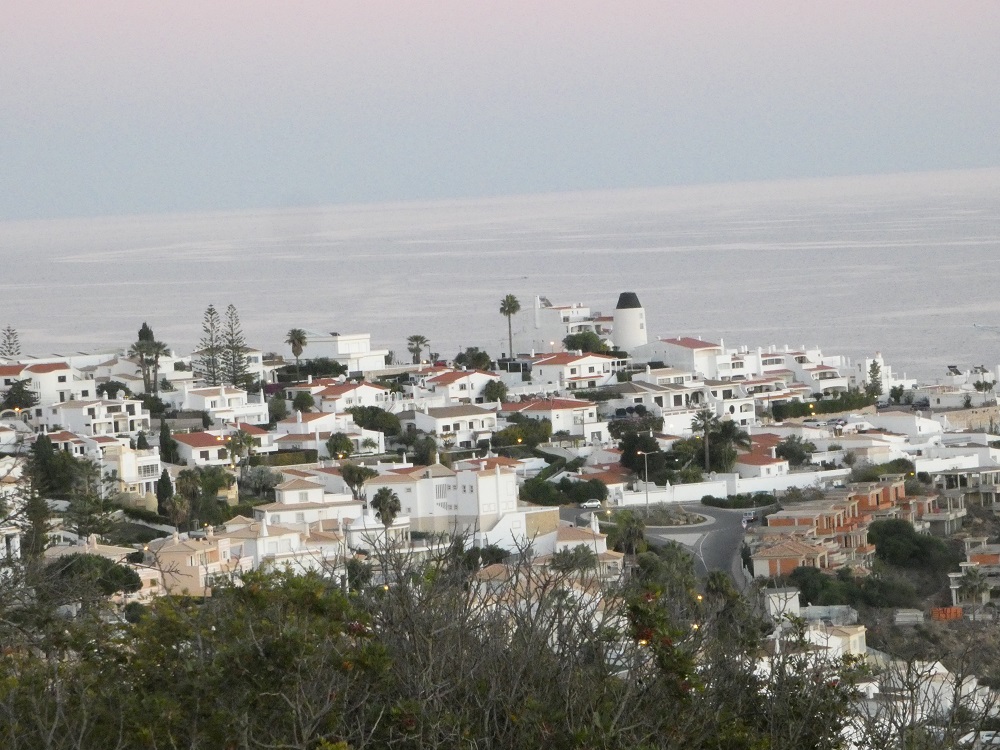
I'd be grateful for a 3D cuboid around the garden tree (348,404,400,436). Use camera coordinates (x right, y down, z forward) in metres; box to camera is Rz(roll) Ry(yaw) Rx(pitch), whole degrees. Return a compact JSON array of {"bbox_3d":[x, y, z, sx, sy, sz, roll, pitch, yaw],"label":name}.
[{"bbox_3d":[-24.030,8.780,1037.000,10.000,6.300,7.600,-3,2,0],"label":"garden tree"}]

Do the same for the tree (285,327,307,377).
[{"bbox_3d":[-42.117,-4.450,1130.000,4.350,10.970,4.350,-3,2,0],"label":"tree"}]

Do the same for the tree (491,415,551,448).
[{"bbox_3d":[3.810,10.490,1014.000,10.900,6.100,7.400,-3,2,0],"label":"tree"}]

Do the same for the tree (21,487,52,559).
[{"bbox_3d":[-69.187,22.017,815.000,4.700,10.600,4.700,-3,2,0],"label":"tree"}]

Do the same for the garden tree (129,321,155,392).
[{"bbox_3d":[-68.610,-3.360,1045.000,4.800,13.010,4.800,-3,2,0],"label":"garden tree"}]

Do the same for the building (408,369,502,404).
[{"bbox_3d":[-9.060,2.340,1112.000,13.000,7.200,12.000,-5,3,-38],"label":"building"}]

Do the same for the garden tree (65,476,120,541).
[{"bbox_3d":[-63.570,20.760,850.000,8.300,9.670,8.300,-3,2,0],"label":"garden tree"}]

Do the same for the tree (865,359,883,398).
[{"bbox_3d":[75.930,0.710,1110.000,3.500,8.200,3.500,-3,2,0],"label":"tree"}]

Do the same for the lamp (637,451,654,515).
[{"bbox_3d":[25.577,18.966,950.000,3.500,11.500,0.500,-3,2,0],"label":"lamp"}]

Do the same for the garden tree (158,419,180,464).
[{"bbox_3d":[-59.714,11.997,985.000,3.610,8.300,3.250,-3,2,0],"label":"garden tree"}]

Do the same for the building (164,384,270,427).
[{"bbox_3d":[-55.650,5.970,1068.000,15.000,7.500,13.000,-5,3,-40],"label":"building"}]

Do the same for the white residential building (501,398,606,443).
[{"bbox_3d":[10.340,8.790,1055.000,13.500,7.700,15.000,-5,3,-38],"label":"white residential building"}]

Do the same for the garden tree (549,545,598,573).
[{"bbox_3d":[11.490,29.390,865.000,7.400,5.000,6.200,-3,2,0],"label":"garden tree"}]

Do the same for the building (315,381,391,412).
[{"bbox_3d":[-29.040,4.280,1075.000,12.000,5.800,9.000,-5,3,-37],"label":"building"}]

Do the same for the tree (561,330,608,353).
[{"bbox_3d":[18.090,-6.980,1155.000,9.500,4.800,7.200,-3,2,0],"label":"tree"}]

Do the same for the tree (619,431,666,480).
[{"bbox_3d":[24.590,14.060,943.000,7.800,8.190,7.800,-3,2,0],"label":"tree"}]

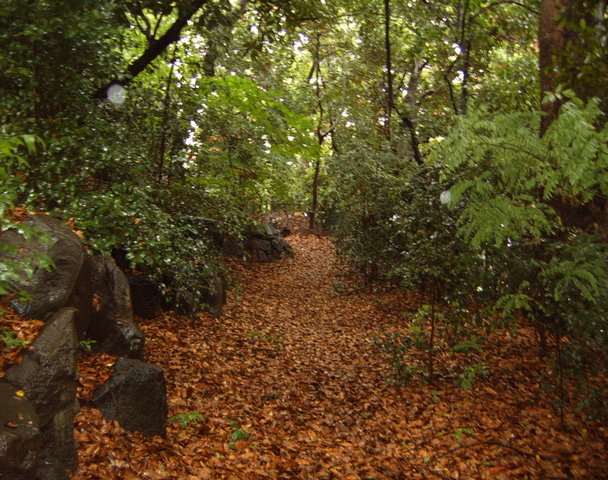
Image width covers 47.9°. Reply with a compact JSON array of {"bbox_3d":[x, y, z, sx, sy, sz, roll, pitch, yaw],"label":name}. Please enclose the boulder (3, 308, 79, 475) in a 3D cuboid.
[{"bbox_3d":[-1.566,0.891,4.050,0.450,0.900,0.500,-2,4,-27],"label":"boulder"}]

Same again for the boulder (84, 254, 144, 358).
[{"bbox_3d":[-1.782,0.612,6.300,0.600,0.920,0.600,-1,3,-23],"label":"boulder"}]

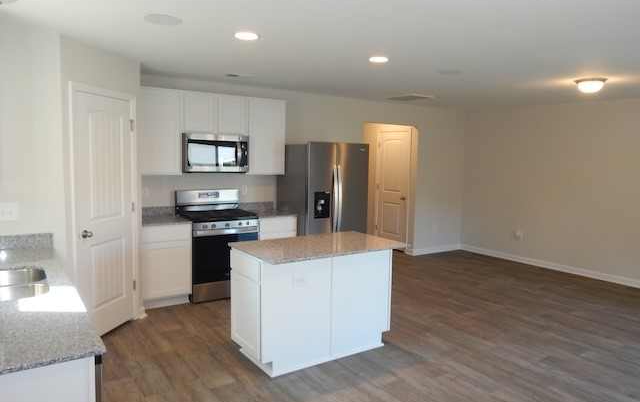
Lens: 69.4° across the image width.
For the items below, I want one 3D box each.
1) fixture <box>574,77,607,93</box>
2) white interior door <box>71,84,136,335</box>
[{"bbox_3d":[2.805,-1.186,4.792,0.300,0.138,0.300,-2,6,-34],"label":"fixture"},{"bbox_3d":[-1.848,0.110,4.025,0.060,2.117,0.840,2,5,12],"label":"white interior door"}]

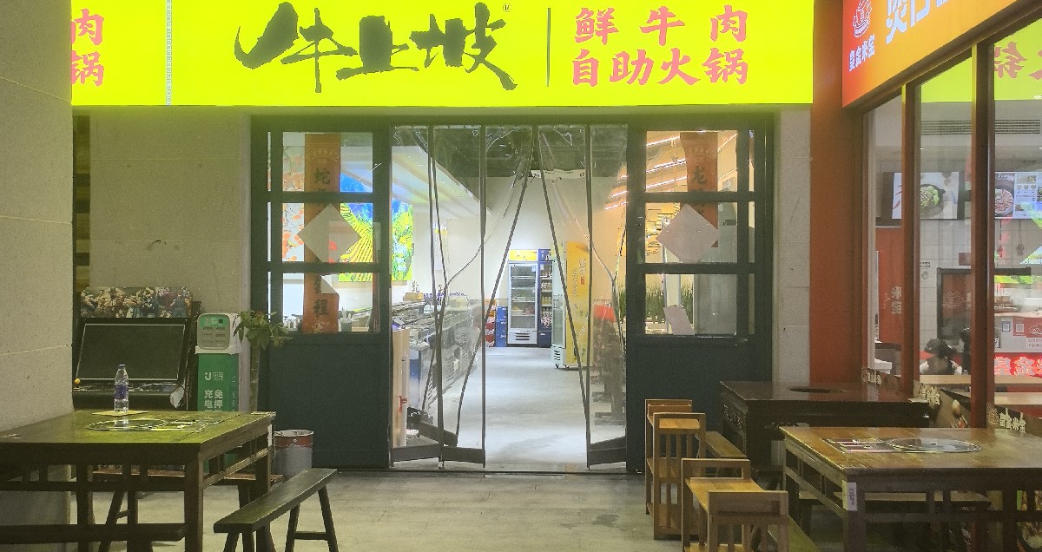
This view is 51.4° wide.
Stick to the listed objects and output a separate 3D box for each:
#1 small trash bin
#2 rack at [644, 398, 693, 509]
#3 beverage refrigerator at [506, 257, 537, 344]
[{"bbox_3d":[-1.593,1.268,7.589,0.282,0.346,0.282,0,0,3],"label":"small trash bin"},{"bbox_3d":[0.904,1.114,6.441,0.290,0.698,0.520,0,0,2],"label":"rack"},{"bbox_3d":[0.051,0.490,21.200,0.590,1.760,0.600,0,0,3],"label":"beverage refrigerator"}]

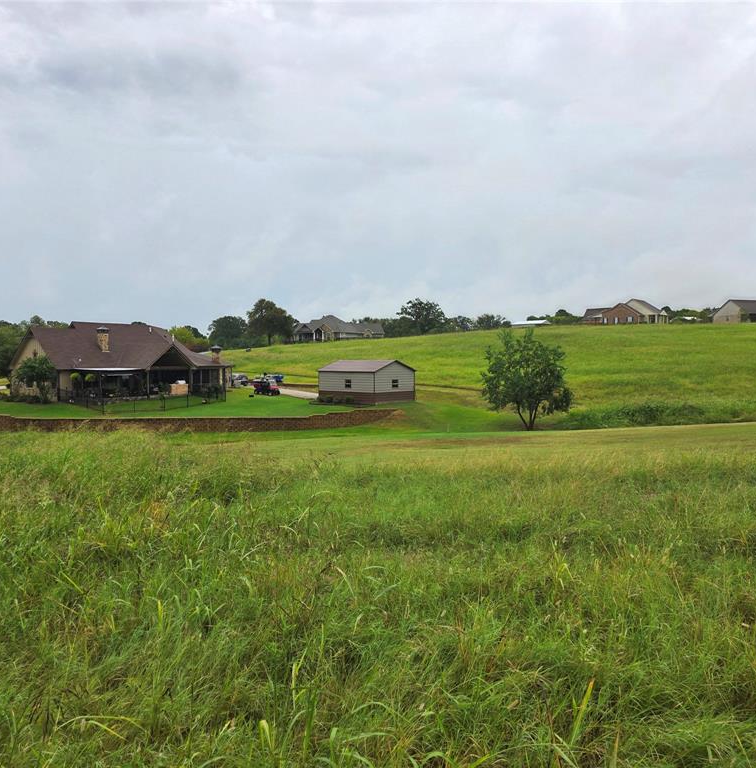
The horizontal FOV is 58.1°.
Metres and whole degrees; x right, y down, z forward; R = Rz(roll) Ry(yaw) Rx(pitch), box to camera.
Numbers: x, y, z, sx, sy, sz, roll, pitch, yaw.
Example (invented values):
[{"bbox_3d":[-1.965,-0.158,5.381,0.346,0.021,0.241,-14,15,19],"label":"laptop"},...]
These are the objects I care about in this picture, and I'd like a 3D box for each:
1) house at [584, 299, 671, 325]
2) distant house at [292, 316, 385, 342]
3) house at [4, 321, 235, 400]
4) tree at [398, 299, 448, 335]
[{"bbox_3d":[68.250,-19.549,185.380,20.500,7.200,15.000,0,2,9],"label":"house"},{"bbox_3d":[-11.699,-16.364,201.516,26.000,8.130,15.500,0,2,0],"label":"distant house"},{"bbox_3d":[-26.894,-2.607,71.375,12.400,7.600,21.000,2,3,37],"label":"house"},{"bbox_3d":[13.367,-19.975,204.377,14.000,11.380,13.000,0,2,0],"label":"tree"}]

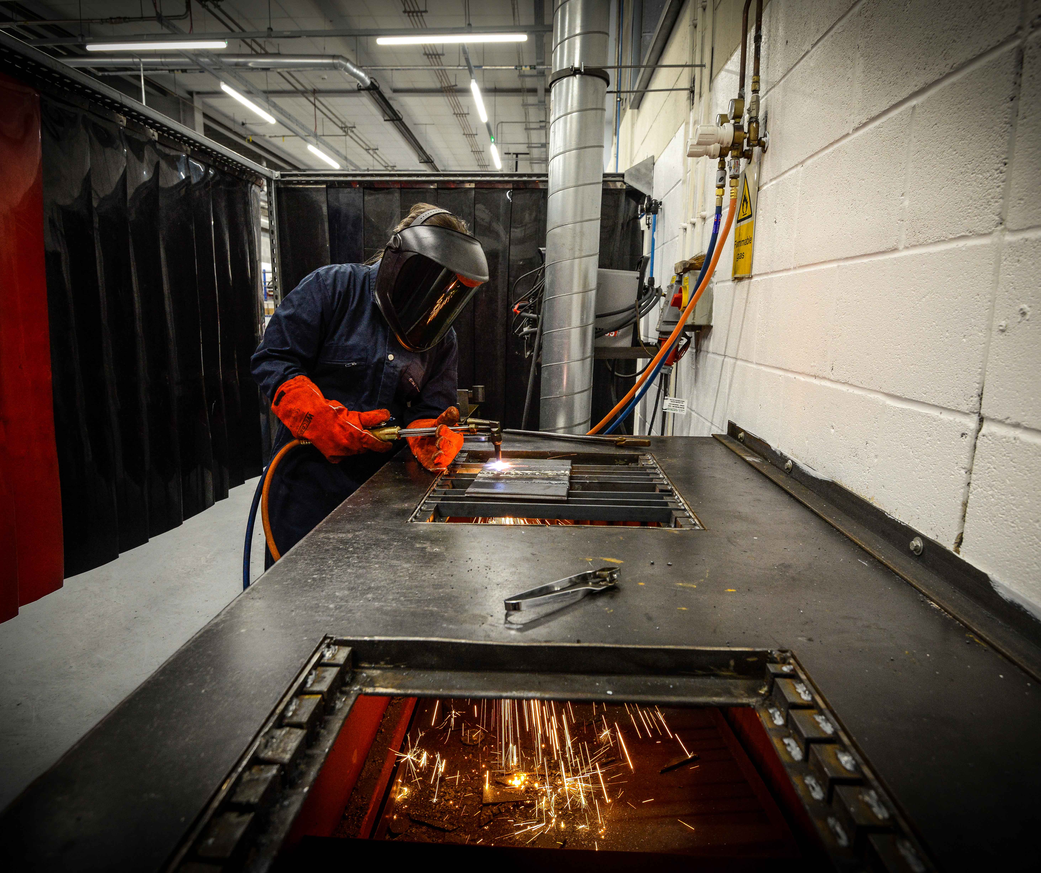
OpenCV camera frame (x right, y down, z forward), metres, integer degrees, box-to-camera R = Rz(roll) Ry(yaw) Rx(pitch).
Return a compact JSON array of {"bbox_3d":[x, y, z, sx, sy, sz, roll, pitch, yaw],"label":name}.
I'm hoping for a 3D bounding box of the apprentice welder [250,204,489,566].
[{"bbox_3d":[-0.346,0.193,1.619,0.500,1.470,0.520,10,14,42],"label":"apprentice welder"}]

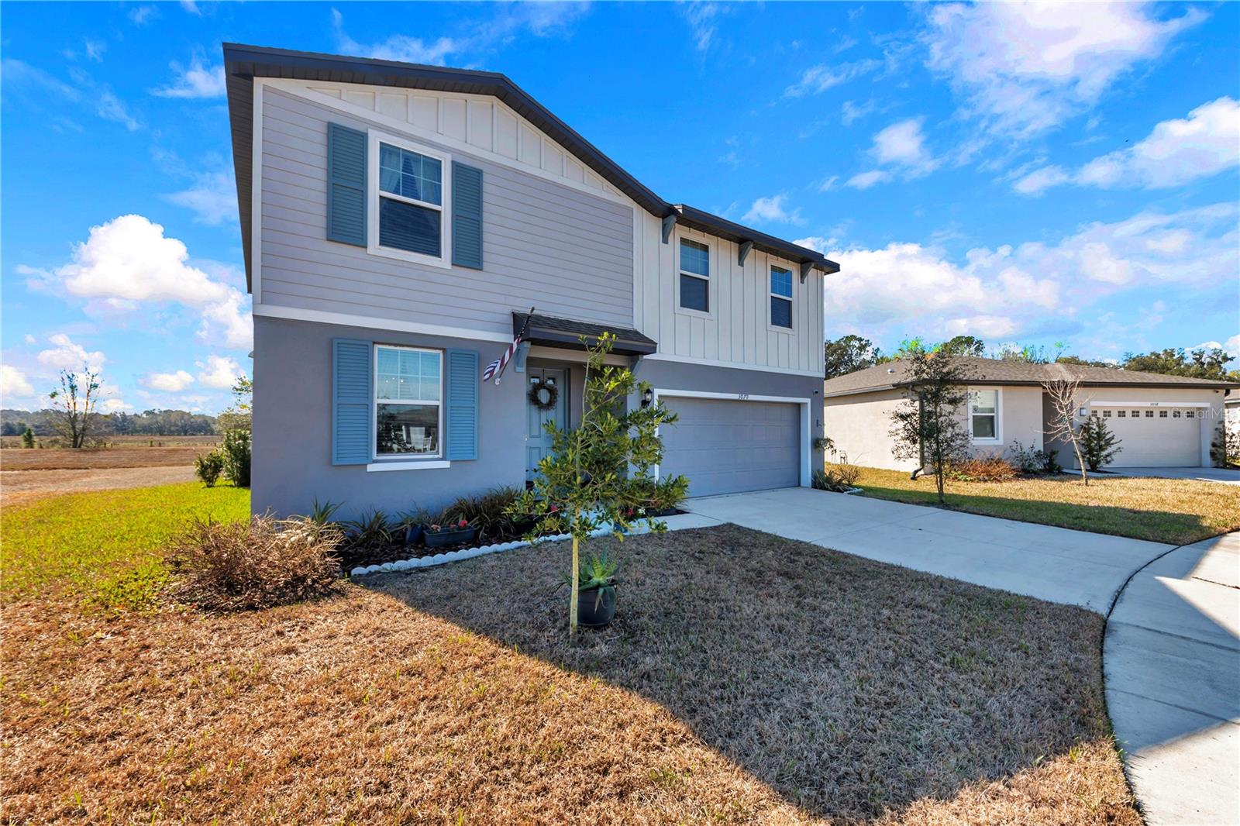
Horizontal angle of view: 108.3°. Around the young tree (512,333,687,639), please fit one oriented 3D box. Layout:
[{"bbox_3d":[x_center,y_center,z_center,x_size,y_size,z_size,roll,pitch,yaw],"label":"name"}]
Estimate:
[{"bbox_3d":[-0.171,0.567,3.719,1.380,2.460,1.300,0,-2,-3],"label":"young tree"}]

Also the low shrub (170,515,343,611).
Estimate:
[{"bbox_3d":[-3.799,1.460,4.762,1.380,0.740,1.100,1,-2,-33],"label":"low shrub"}]

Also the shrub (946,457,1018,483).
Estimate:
[{"bbox_3d":[10.510,1.539,13.011,1.850,0.680,1.100,0,-2,-3],"label":"shrub"}]

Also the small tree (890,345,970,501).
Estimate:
[{"bbox_3d":[6.833,0.271,9.903,1.440,3.400,1.420,-1,-2,35],"label":"small tree"}]

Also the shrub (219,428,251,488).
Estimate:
[{"bbox_3d":[-10.588,1.230,12.425,0.880,1.620,0.880,2,-2,-40],"label":"shrub"}]

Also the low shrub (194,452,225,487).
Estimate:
[{"bbox_3d":[-11.275,1.572,12.315,0.640,0.930,0.640,2,-2,-42],"label":"low shrub"}]

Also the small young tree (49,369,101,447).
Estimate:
[{"bbox_3d":[-46.184,-0.456,38.108,2.900,6.900,2.900,-1,-2,39],"label":"small young tree"}]

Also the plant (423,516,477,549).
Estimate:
[{"bbox_3d":[-2.417,1.667,6.406,0.620,0.370,0.250,1,-2,-33],"label":"plant"}]

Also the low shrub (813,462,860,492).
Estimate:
[{"bbox_3d":[5.588,1.642,11.510,0.950,0.660,0.950,1,-2,-33],"label":"low shrub"}]

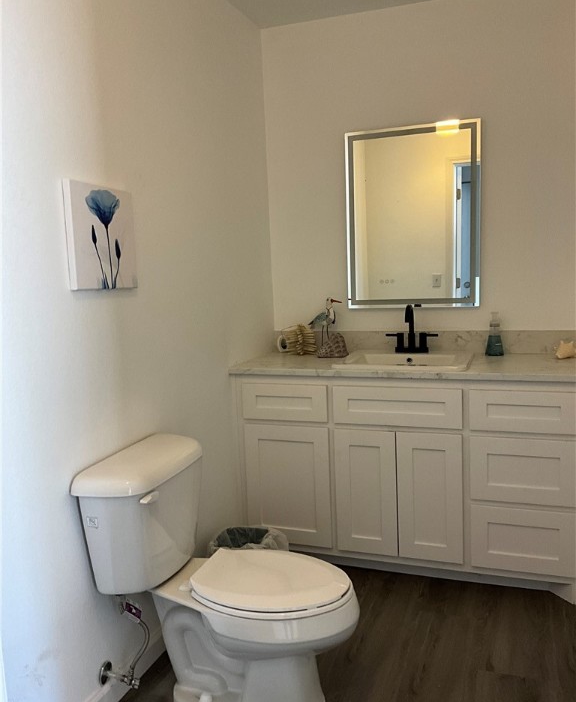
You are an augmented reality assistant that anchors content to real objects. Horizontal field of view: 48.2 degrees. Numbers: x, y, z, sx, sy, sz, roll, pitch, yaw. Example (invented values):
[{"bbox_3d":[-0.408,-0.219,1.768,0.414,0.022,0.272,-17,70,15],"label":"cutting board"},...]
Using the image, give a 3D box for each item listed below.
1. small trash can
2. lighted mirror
[{"bbox_3d":[-0.141,0.882,2.548,0.275,0.280,0.255,0,7,20],"label":"small trash can"},{"bbox_3d":[0.568,-0.609,2.959,0.608,0.815,0.036,0,7,20],"label":"lighted mirror"}]

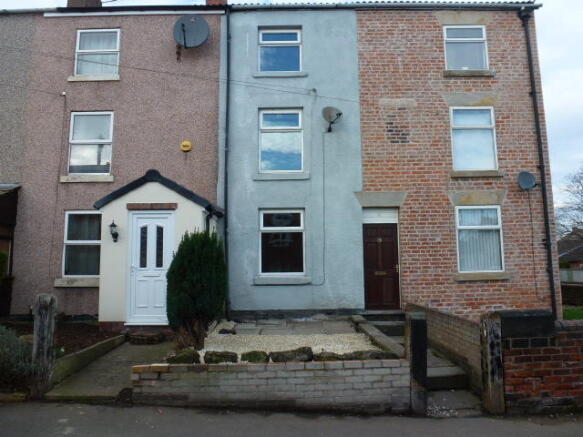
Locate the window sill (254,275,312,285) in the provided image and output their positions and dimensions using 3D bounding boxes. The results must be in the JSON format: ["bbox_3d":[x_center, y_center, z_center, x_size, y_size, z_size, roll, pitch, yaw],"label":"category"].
[{"bbox_3d":[-0.198,1.387,9.177,1.300,0.190,0.170,-1,-7,0],"label":"window sill"}]

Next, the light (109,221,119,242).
[{"bbox_3d":[-3.210,0.237,7.311,0.140,0.380,0.200,-1,-7,-1],"label":"light"}]

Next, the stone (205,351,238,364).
[{"bbox_3d":[-0.909,1.808,5.248,0.420,0.150,0.240,-1,-7,0],"label":"stone"}]

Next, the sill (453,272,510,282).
[{"bbox_3d":[4.290,1.318,9.155,1.260,0.170,0.170,-1,-7,0],"label":"sill"}]

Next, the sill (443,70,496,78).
[{"bbox_3d":[4.249,-3.437,9.725,1.200,0.160,0.170,-1,-7,0],"label":"sill"}]

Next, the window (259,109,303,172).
[{"bbox_3d":[-0.234,-1.814,9.468,1.013,1.539,0.090,-1,-7,-1],"label":"window"}]

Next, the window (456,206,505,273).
[{"bbox_3d":[4.307,0.478,9.241,1.058,1.511,0.090,-1,-7,-1],"label":"window"}]

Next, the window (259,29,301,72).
[{"bbox_3d":[-0.263,-4.024,9.723,1.019,1.078,0.090,-1,-7,-1],"label":"window"}]

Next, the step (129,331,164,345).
[{"bbox_3d":[-2.605,2.195,7.409,0.650,0.146,0.370,-1,-7,0],"label":"step"}]

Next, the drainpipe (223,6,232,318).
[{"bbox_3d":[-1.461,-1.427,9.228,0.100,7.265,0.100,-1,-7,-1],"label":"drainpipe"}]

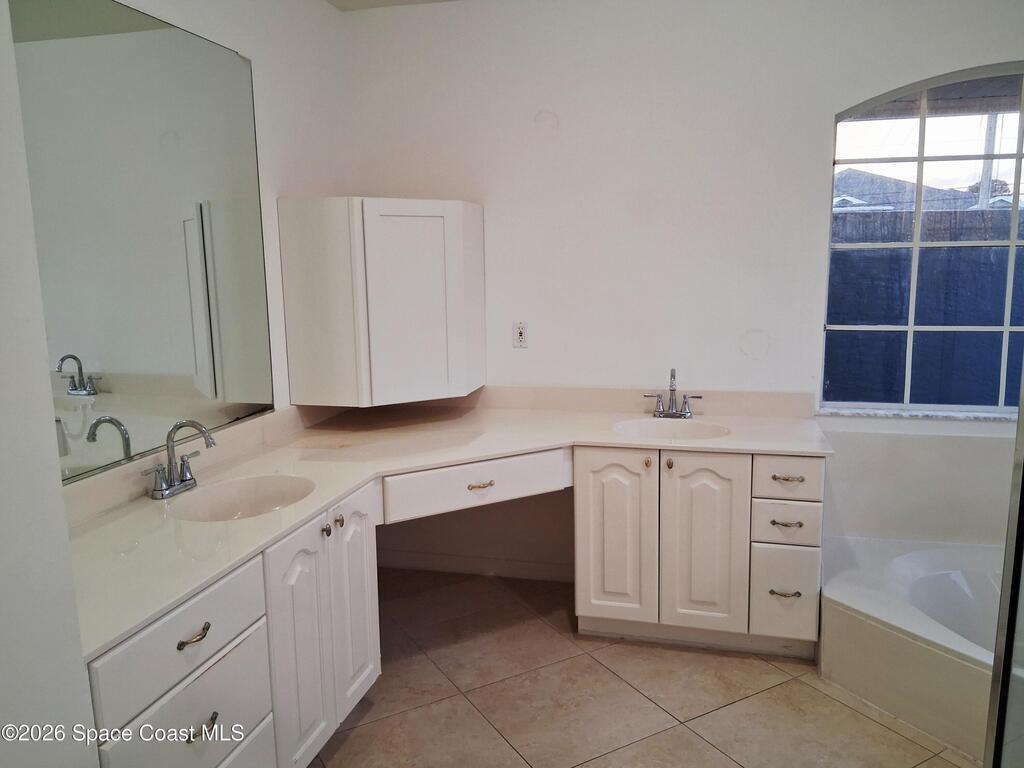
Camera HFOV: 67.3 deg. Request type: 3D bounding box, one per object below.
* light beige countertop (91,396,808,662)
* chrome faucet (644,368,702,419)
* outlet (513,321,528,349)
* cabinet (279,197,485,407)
[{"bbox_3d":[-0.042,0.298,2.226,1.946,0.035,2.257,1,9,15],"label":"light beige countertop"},{"bbox_3d":[0.631,0.042,3.017,0.224,0.201,0.167,1,9,15],"label":"chrome faucet"},{"bbox_3d":[0.035,-0.212,3.303,0.071,0.118,0.010,1,9,15],"label":"outlet"},{"bbox_3d":[-0.544,-0.349,3.201,0.862,0.770,0.638,-6,10,-29],"label":"cabinet"}]

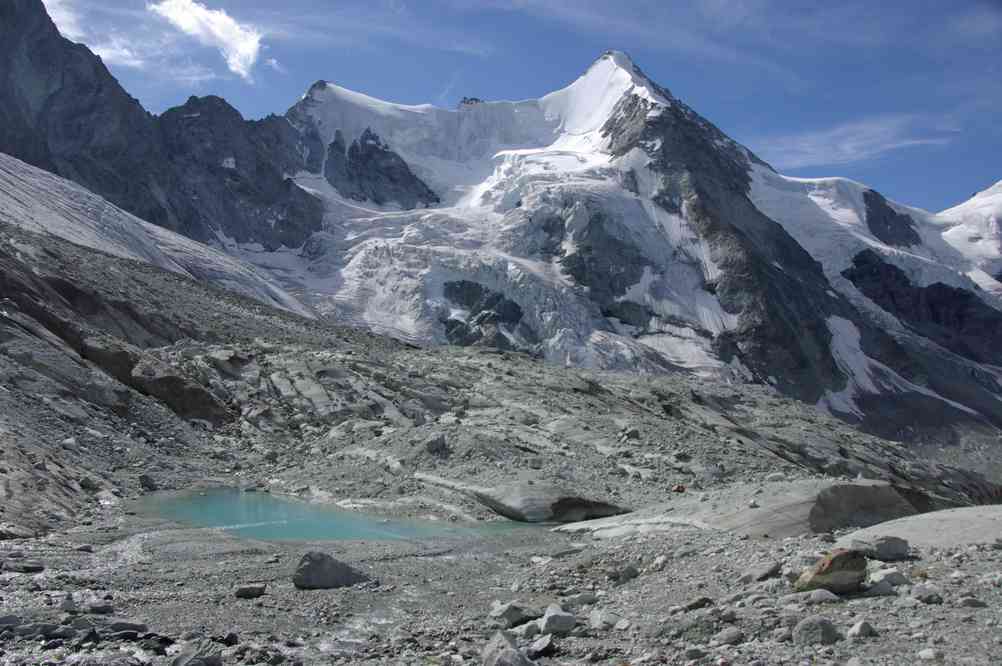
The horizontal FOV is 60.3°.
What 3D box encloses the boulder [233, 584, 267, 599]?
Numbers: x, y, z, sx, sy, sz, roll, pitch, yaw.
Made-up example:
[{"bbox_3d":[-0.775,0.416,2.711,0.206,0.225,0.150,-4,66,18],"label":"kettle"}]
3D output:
[{"bbox_3d":[-4.882,5.038,16.800,0.624,0.246,0.405,1,-5,-16],"label":"boulder"}]

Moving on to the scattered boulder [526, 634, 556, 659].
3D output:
[{"bbox_3d":[0.550,4.364,12.000,0.390,0.284,0.331,0,-5,3],"label":"scattered boulder"}]

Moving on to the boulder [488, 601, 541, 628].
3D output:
[{"bbox_3d":[0.241,4.376,13.400,0.808,0.370,0.606,0,-5,1],"label":"boulder"}]

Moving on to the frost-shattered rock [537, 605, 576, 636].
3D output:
[{"bbox_3d":[0.837,4.336,13.000,0.603,0.434,0.513,0,-5,4],"label":"frost-shattered rock"}]

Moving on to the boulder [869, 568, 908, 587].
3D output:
[{"bbox_3d":[6.986,4.396,15.500,0.683,0.291,0.512,-2,-5,24],"label":"boulder"}]

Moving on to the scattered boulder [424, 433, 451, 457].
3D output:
[{"bbox_3d":[-2.947,5.174,40.000,1.206,1.114,1.026,0,-5,-4],"label":"scattered boulder"}]

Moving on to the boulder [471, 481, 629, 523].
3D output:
[{"bbox_3d":[1.604,5.571,28.500,5.224,1.319,2.873,0,-5,3],"label":"boulder"}]

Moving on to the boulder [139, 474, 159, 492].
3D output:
[{"bbox_3d":[-15.539,6.635,38.000,0.882,0.794,0.749,2,-5,-22],"label":"boulder"}]

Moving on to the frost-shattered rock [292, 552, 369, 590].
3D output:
[{"bbox_3d":[-3.521,4.925,17.800,1.569,0.745,1.099,1,-5,-11],"label":"frost-shattered rock"}]

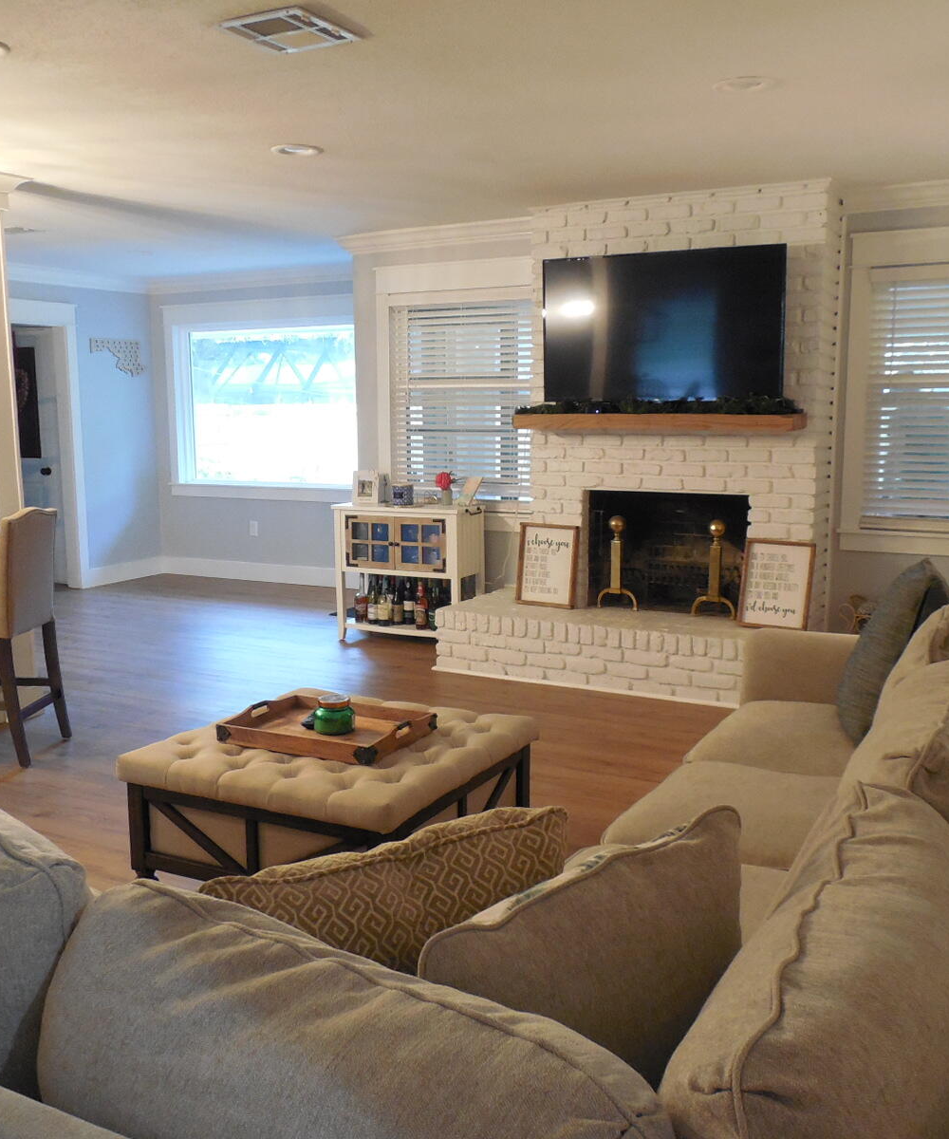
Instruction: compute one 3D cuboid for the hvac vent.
[{"bbox_3d":[-0.503,-1.468,3.010,0.272,0.022,0.285,4,10,29],"label":"hvac vent"}]

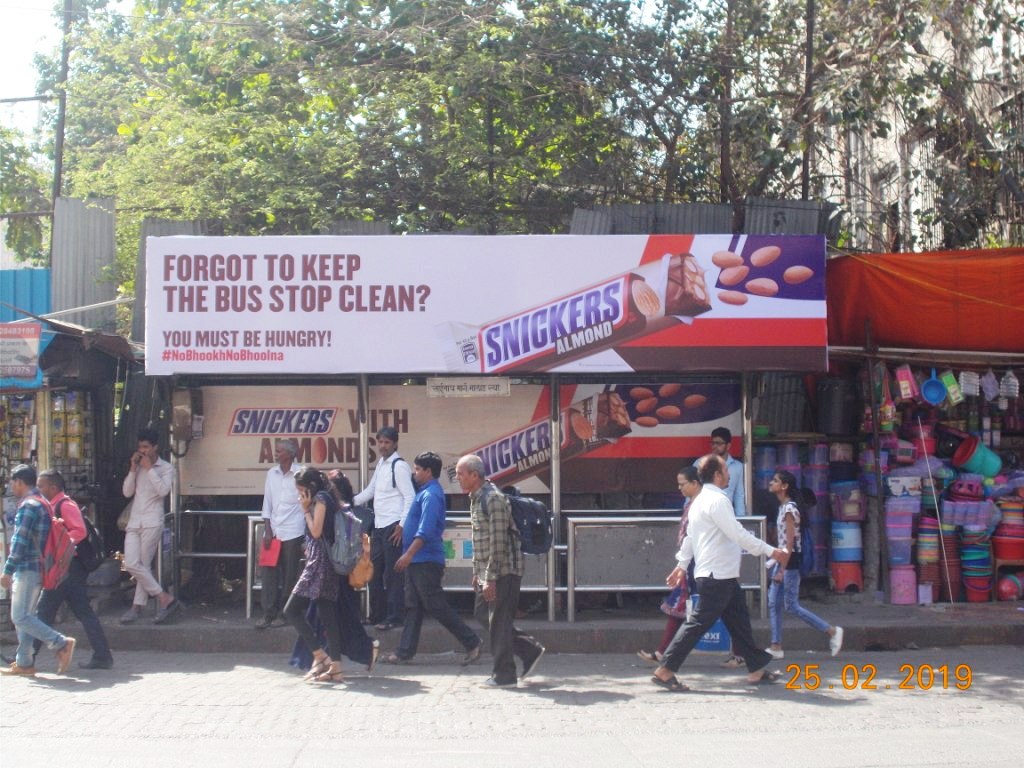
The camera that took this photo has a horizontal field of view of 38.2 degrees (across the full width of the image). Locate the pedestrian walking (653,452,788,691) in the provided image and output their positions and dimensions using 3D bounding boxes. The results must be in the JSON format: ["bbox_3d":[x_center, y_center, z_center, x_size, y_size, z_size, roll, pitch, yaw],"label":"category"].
[{"bbox_3d":[1.504,1.359,10.720,0.930,1.670,0.520,0,-3,-9],"label":"pedestrian walking"}]

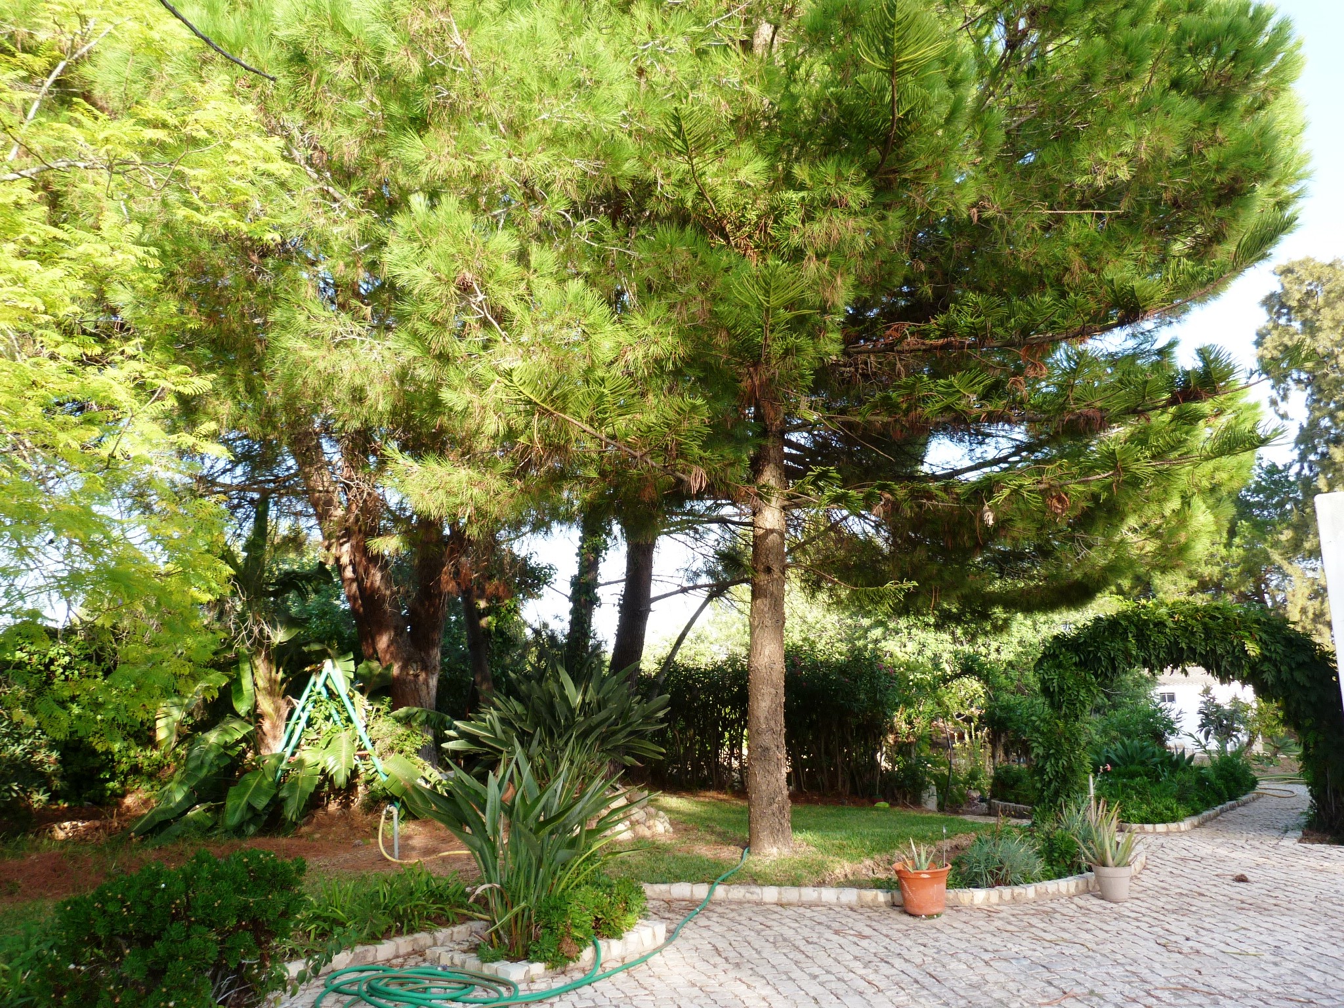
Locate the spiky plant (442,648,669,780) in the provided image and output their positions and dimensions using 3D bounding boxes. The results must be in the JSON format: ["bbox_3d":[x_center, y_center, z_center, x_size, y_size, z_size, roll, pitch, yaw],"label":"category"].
[{"bbox_3d":[-1.240,2.260,10.154,2.380,1.470,2.050,0,-11,0],"label":"spiky plant"}]

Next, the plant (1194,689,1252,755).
[{"bbox_3d":[11.640,4.663,20.484,1.220,1.470,1.100,0,-11,0],"label":"plant"}]

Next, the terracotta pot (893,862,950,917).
[{"bbox_3d":[1.700,2.627,6.636,0.400,0.285,0.400,0,-11,0],"label":"terracotta pot"}]

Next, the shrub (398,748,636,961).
[{"bbox_3d":[-0.850,1.917,5.411,1.350,1.120,1.200,0,-11,0],"label":"shrub"}]

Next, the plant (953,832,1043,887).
[{"bbox_3d":[2.440,2.647,7.244,0.660,0.380,0.600,0,-11,0],"label":"plant"}]

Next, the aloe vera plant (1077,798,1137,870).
[{"bbox_3d":[3.180,2.413,7.066,0.450,0.490,0.430,0,-11,0],"label":"aloe vera plant"}]

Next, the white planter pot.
[{"bbox_3d":[3.190,2.727,7.004,0.300,0.230,0.300,0,-11,0],"label":"white planter pot"}]

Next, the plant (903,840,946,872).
[{"bbox_3d":[1.730,2.437,6.684,0.300,0.235,0.280,0,-11,0],"label":"plant"}]

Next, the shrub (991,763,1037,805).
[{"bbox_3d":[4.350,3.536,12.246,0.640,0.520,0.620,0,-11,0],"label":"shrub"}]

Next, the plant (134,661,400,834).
[{"bbox_3d":[-4.180,2.515,10.104,2.800,1.810,2.100,0,-11,0],"label":"plant"}]

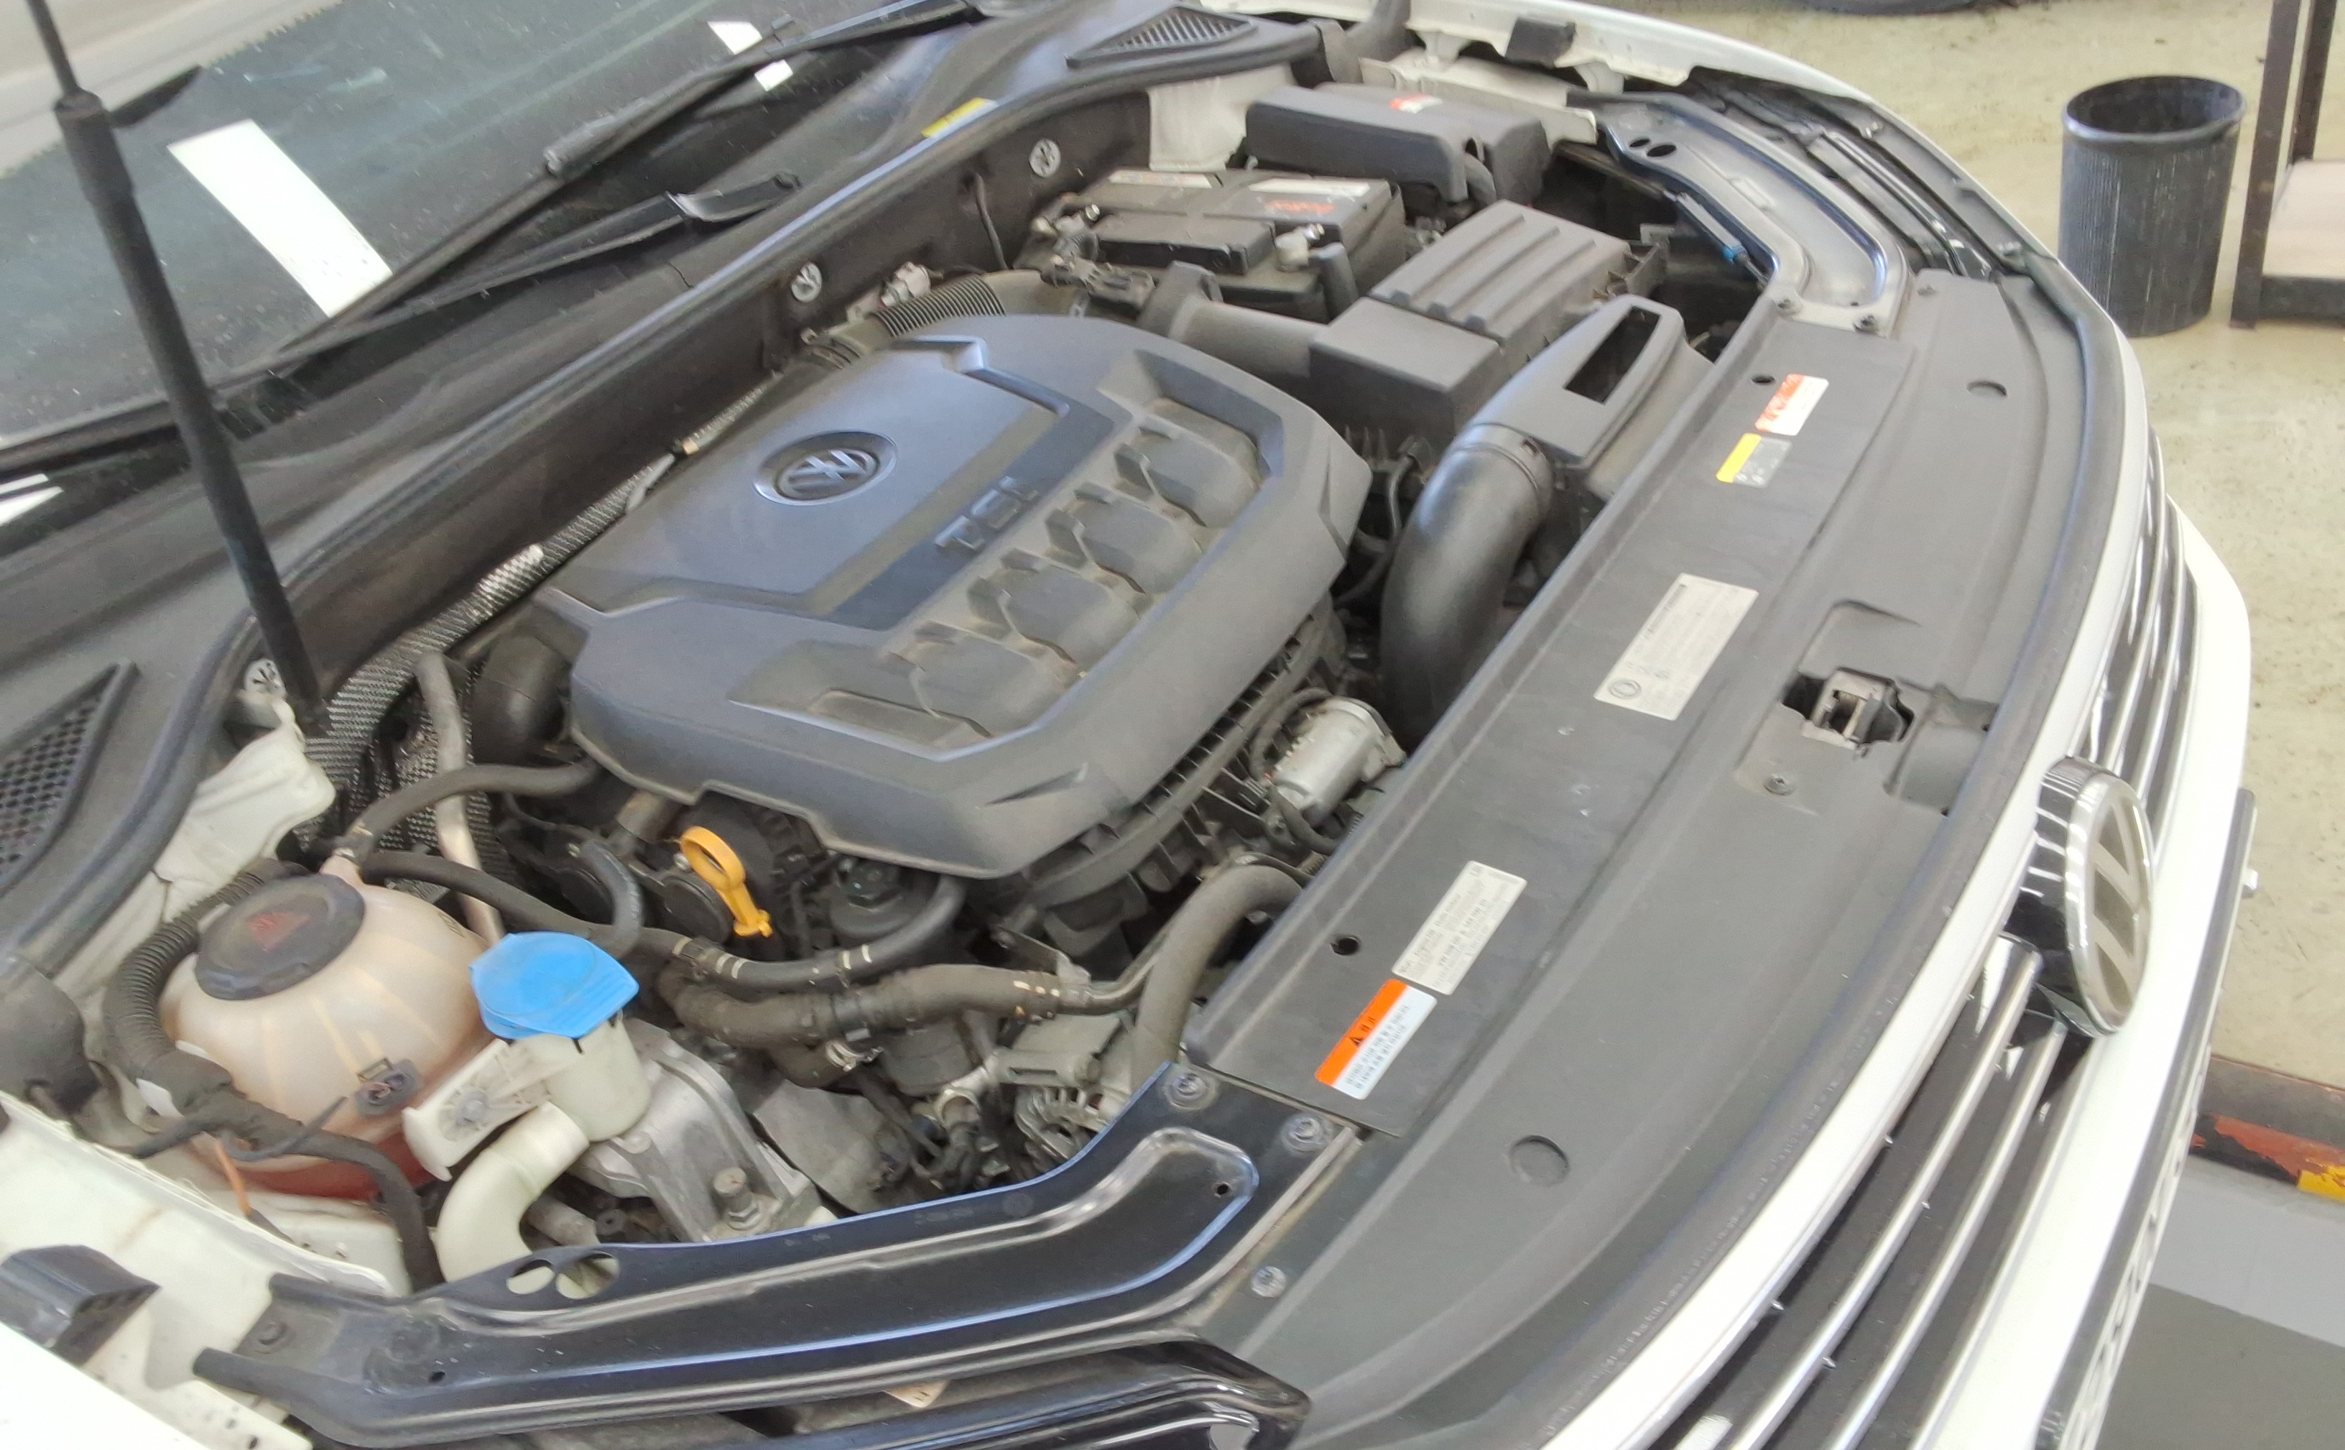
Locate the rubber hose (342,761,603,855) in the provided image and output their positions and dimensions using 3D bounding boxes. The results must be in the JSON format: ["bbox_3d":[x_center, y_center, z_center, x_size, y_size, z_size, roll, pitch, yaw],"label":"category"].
[{"bbox_3d":[-0.423,0.046,1.137,0.034,0.044,0.183,12,21,32],"label":"rubber hose"}]

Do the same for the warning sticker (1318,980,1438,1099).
[{"bbox_3d":[0.094,0.143,0.868,0.024,0.003,0.066,22,48,25],"label":"warning sticker"}]

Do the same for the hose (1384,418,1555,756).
[{"bbox_3d":[0.192,-0.087,1.230,0.083,0.186,0.167,13,44,33],"label":"hose"}]

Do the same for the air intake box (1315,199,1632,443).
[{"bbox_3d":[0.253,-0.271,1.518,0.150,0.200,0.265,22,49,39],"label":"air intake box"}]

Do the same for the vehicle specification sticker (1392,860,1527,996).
[{"bbox_3d":[0.136,0.094,0.891,0.031,0.002,0.080,20,48,28],"label":"vehicle specification sticker"}]

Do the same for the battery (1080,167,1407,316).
[{"bbox_3d":[0.047,-0.378,1.714,0.280,0.190,0.175,13,44,33],"label":"battery"}]

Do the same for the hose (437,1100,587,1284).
[{"bbox_3d":[-0.324,0.229,0.931,0.059,0.093,0.073,13,44,33],"label":"hose"}]

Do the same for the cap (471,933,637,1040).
[{"bbox_3d":[-0.295,0.127,0.906,0.078,0.025,0.056,22,48,25],"label":"cap"}]

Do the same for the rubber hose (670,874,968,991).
[{"bbox_3d":[-0.220,0.135,1.162,0.191,0.027,0.060,-12,36,4],"label":"rubber hose"}]

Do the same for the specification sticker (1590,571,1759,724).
[{"bbox_3d":[0.284,-0.046,1.063,0.045,0.003,0.125,22,48,25],"label":"specification sticker"}]

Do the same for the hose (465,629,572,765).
[{"bbox_3d":[-0.441,-0.017,1.284,0.078,0.088,0.073,13,44,33],"label":"hose"}]

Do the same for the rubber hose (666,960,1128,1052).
[{"bbox_3d":[-0.177,0.171,1.158,0.312,0.050,0.060,0,38,19],"label":"rubber hose"}]

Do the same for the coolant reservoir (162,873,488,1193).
[{"bbox_3d":[-0.441,0.165,0.990,0.165,0.169,0.165,13,44,33],"label":"coolant reservoir"}]

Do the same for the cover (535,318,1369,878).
[{"bbox_3d":[-0.137,-0.136,1.356,0.495,0.115,0.525,13,44,33],"label":"cover"}]

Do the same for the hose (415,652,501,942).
[{"bbox_3d":[-0.463,0.047,1.225,0.029,0.029,0.204,-28,70,27],"label":"hose"}]

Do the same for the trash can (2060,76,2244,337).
[{"bbox_3d":[1.406,-0.748,2.748,0.231,0.307,0.231,13,44,33],"label":"trash can"}]

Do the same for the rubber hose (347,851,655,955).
[{"bbox_3d":[-0.407,0.109,1.154,0.178,0.093,0.024,-3,37,16],"label":"rubber hose"}]

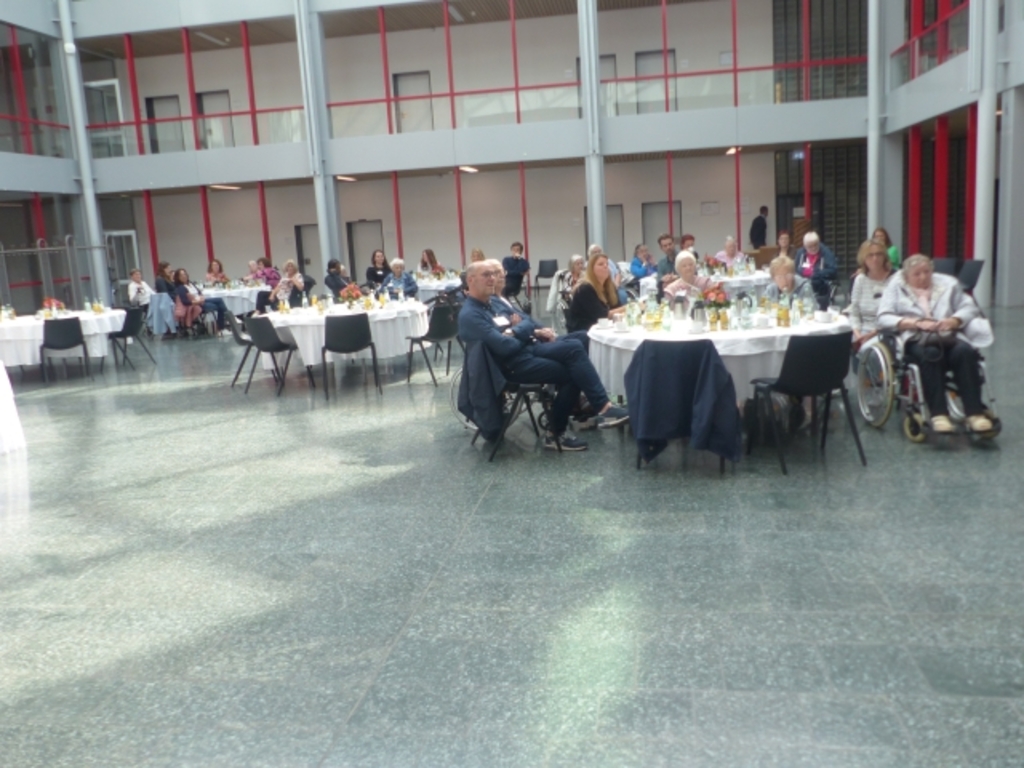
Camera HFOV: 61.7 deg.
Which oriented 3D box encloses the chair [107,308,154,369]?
[{"bbox_3d":[-5.074,-0.613,11.431,0.520,0.790,0.520,0,11,18],"label":"chair"}]

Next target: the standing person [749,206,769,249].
[{"bbox_3d":[5.891,-3.395,20.523,0.380,1.740,0.520,-6,10,-14],"label":"standing person"}]

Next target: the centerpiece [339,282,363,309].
[{"bbox_3d":[-1.812,-0.987,9.623,0.260,0.280,0.260,-2,11,9],"label":"centerpiece"}]

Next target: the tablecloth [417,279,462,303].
[{"bbox_3d":[-1.091,-1.295,13.315,1.800,0.520,1.800,-2,11,9],"label":"tablecloth"}]

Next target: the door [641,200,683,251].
[{"bbox_3d":[3.769,-3.514,21.329,0.970,2.030,0.120,-2,11,9],"label":"door"}]

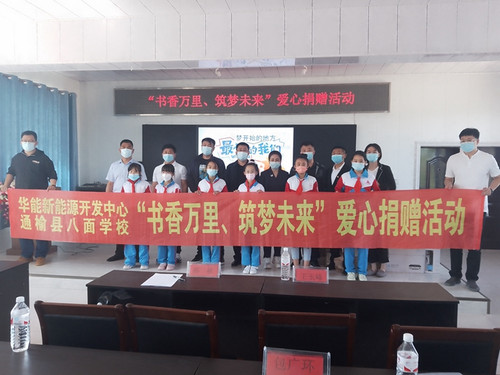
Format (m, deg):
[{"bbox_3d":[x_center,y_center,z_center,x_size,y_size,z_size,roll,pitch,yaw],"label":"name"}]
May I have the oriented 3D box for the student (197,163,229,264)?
[{"bbox_3d":[-0.496,0.386,5.158,0.420,1.483,0.270,1,3,6],"label":"student"}]

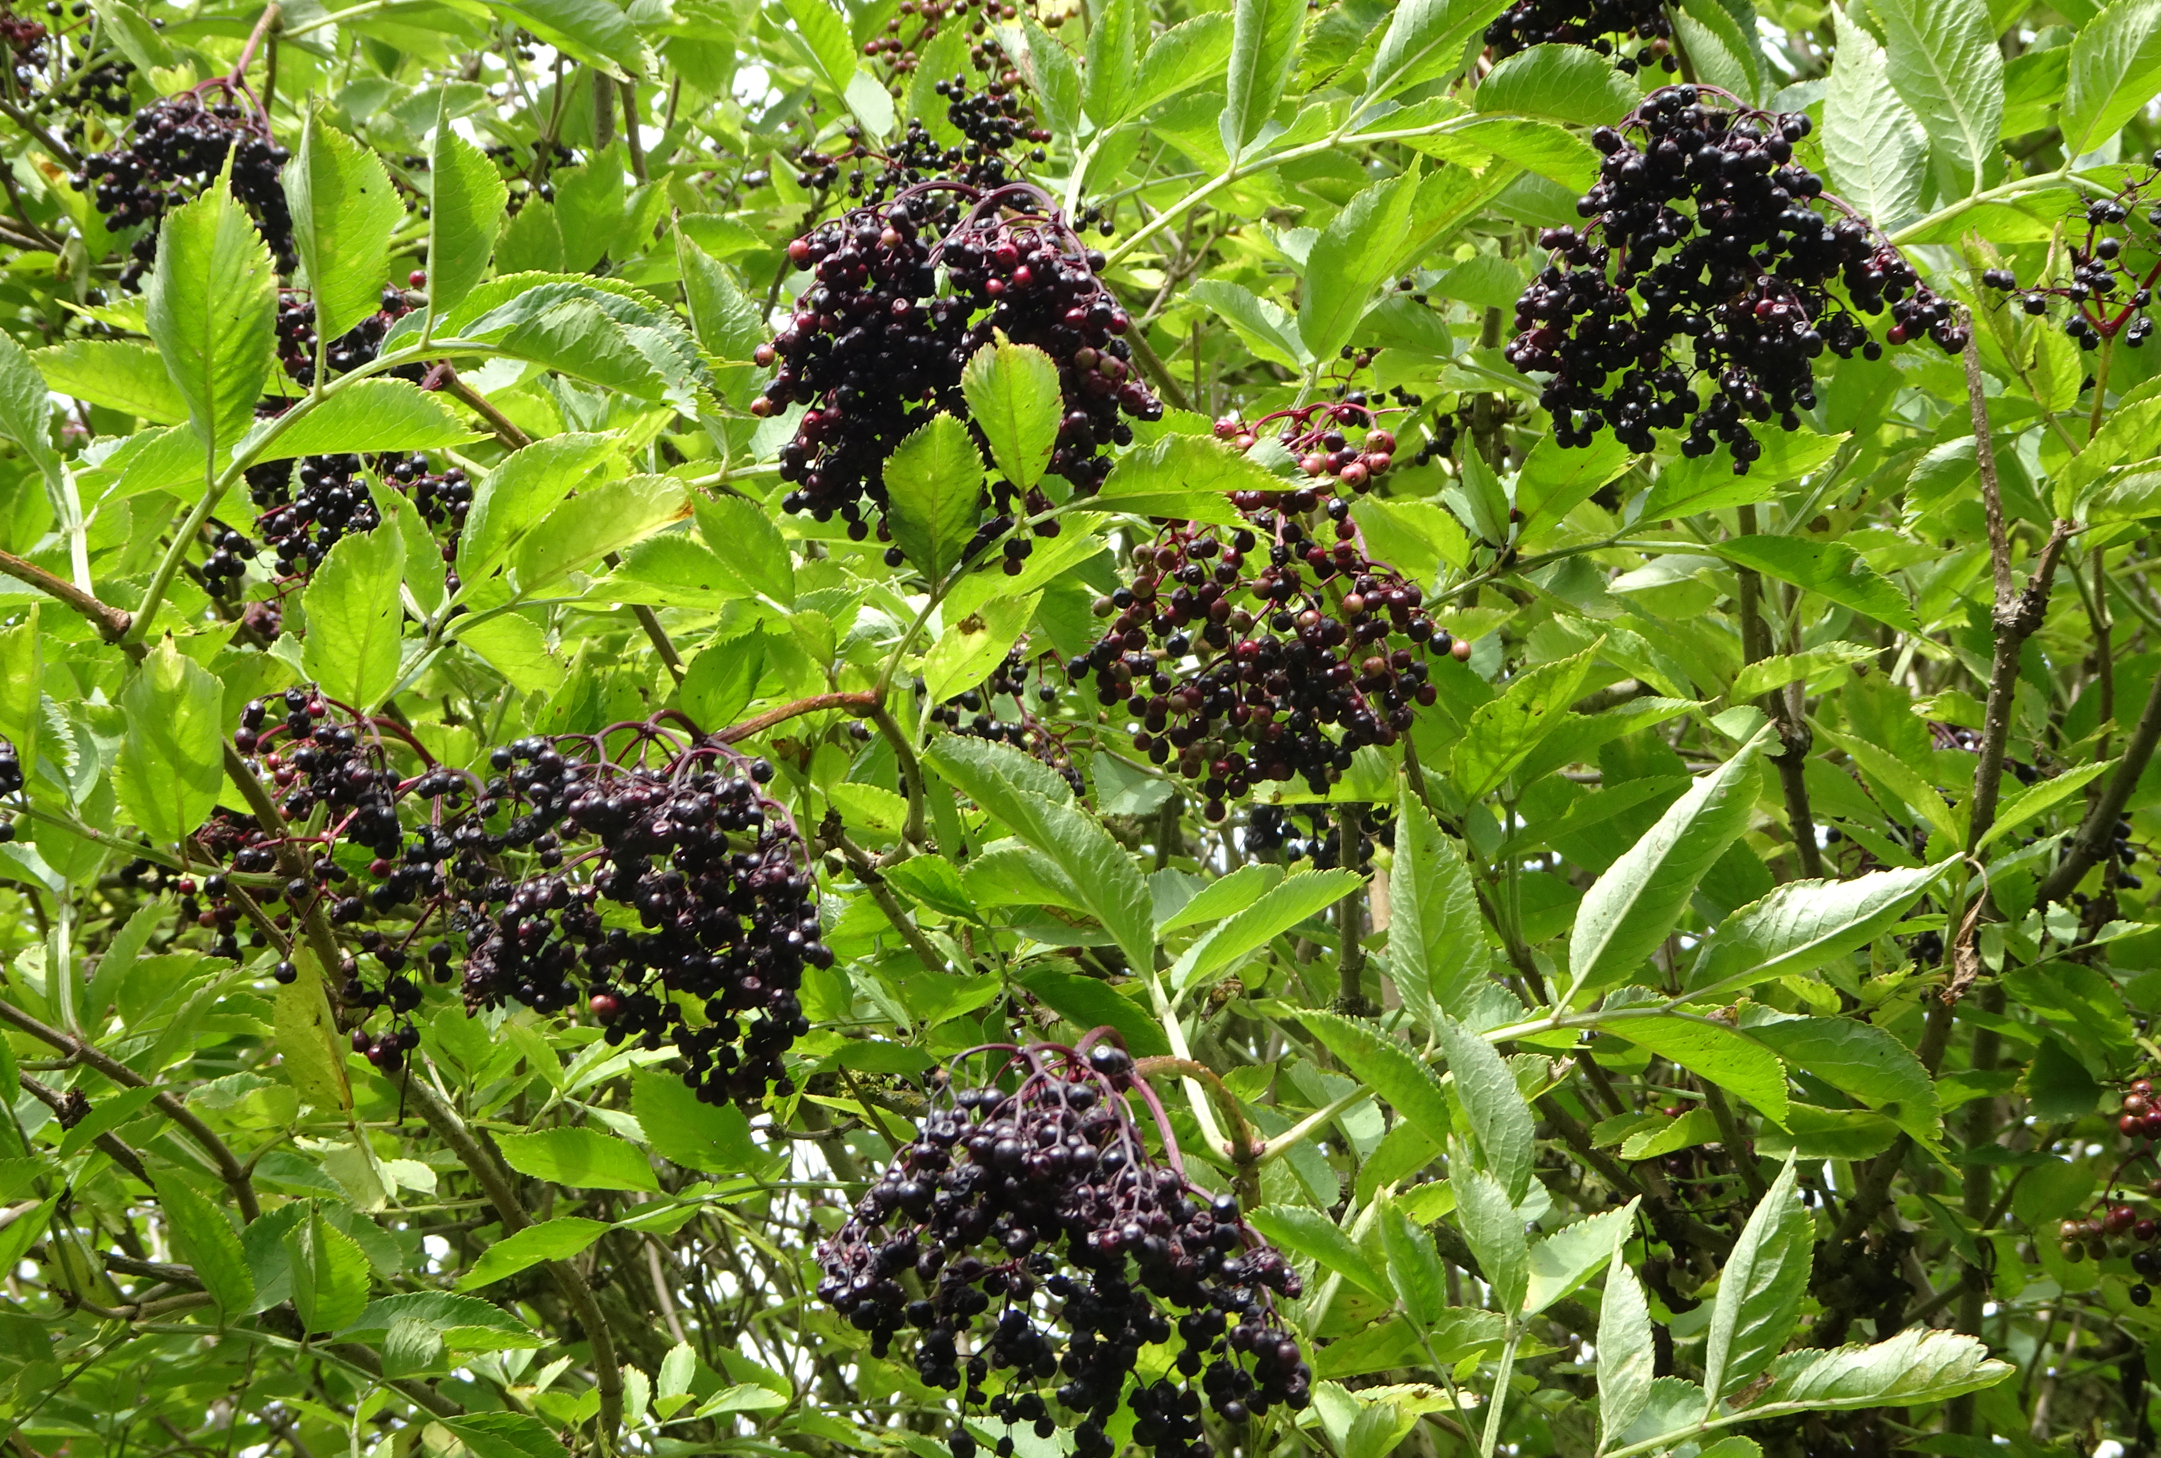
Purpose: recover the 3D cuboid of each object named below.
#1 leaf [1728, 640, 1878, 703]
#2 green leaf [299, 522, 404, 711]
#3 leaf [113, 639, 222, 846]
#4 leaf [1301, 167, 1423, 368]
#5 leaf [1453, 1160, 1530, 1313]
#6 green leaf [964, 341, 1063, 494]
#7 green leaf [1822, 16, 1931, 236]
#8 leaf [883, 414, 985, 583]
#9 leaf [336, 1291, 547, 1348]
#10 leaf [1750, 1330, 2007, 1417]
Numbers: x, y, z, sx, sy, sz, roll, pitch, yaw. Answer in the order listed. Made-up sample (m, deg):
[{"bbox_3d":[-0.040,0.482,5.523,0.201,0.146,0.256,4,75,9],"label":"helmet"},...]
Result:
[{"bbox_3d":[0.265,-0.021,1.720,0.058,0.017,0.027,-21,-3,18],"label":"leaf"},{"bbox_3d":[-0.208,-0.032,1.340,0.029,0.052,0.020,5,16,-9],"label":"green leaf"},{"bbox_3d":[-0.263,0.004,1.350,0.031,0.058,0.020,-2,15,-11],"label":"leaf"},{"bbox_3d":[0.089,-0.146,1.480,0.026,0.070,0.020,23,12,-14],"label":"leaf"},{"bbox_3d":[0.120,0.148,1.365,0.025,0.051,0.011,-25,13,-30],"label":"leaf"},{"bbox_3d":[-0.018,-0.084,1.260,0.027,0.041,0.020,-5,29,-1],"label":"green leaf"},{"bbox_3d":[0.237,-0.181,1.400,0.029,0.067,0.018,-9,11,11],"label":"green leaf"},{"bbox_3d":[-0.043,-0.068,1.365,0.030,0.050,0.010,3,12,-6],"label":"leaf"},{"bbox_3d":[-0.220,0.203,1.610,0.076,0.010,0.034,0,26,15],"label":"leaf"},{"bbox_3d":[0.222,0.178,1.295,0.076,0.027,0.010,-10,-37,8],"label":"leaf"}]

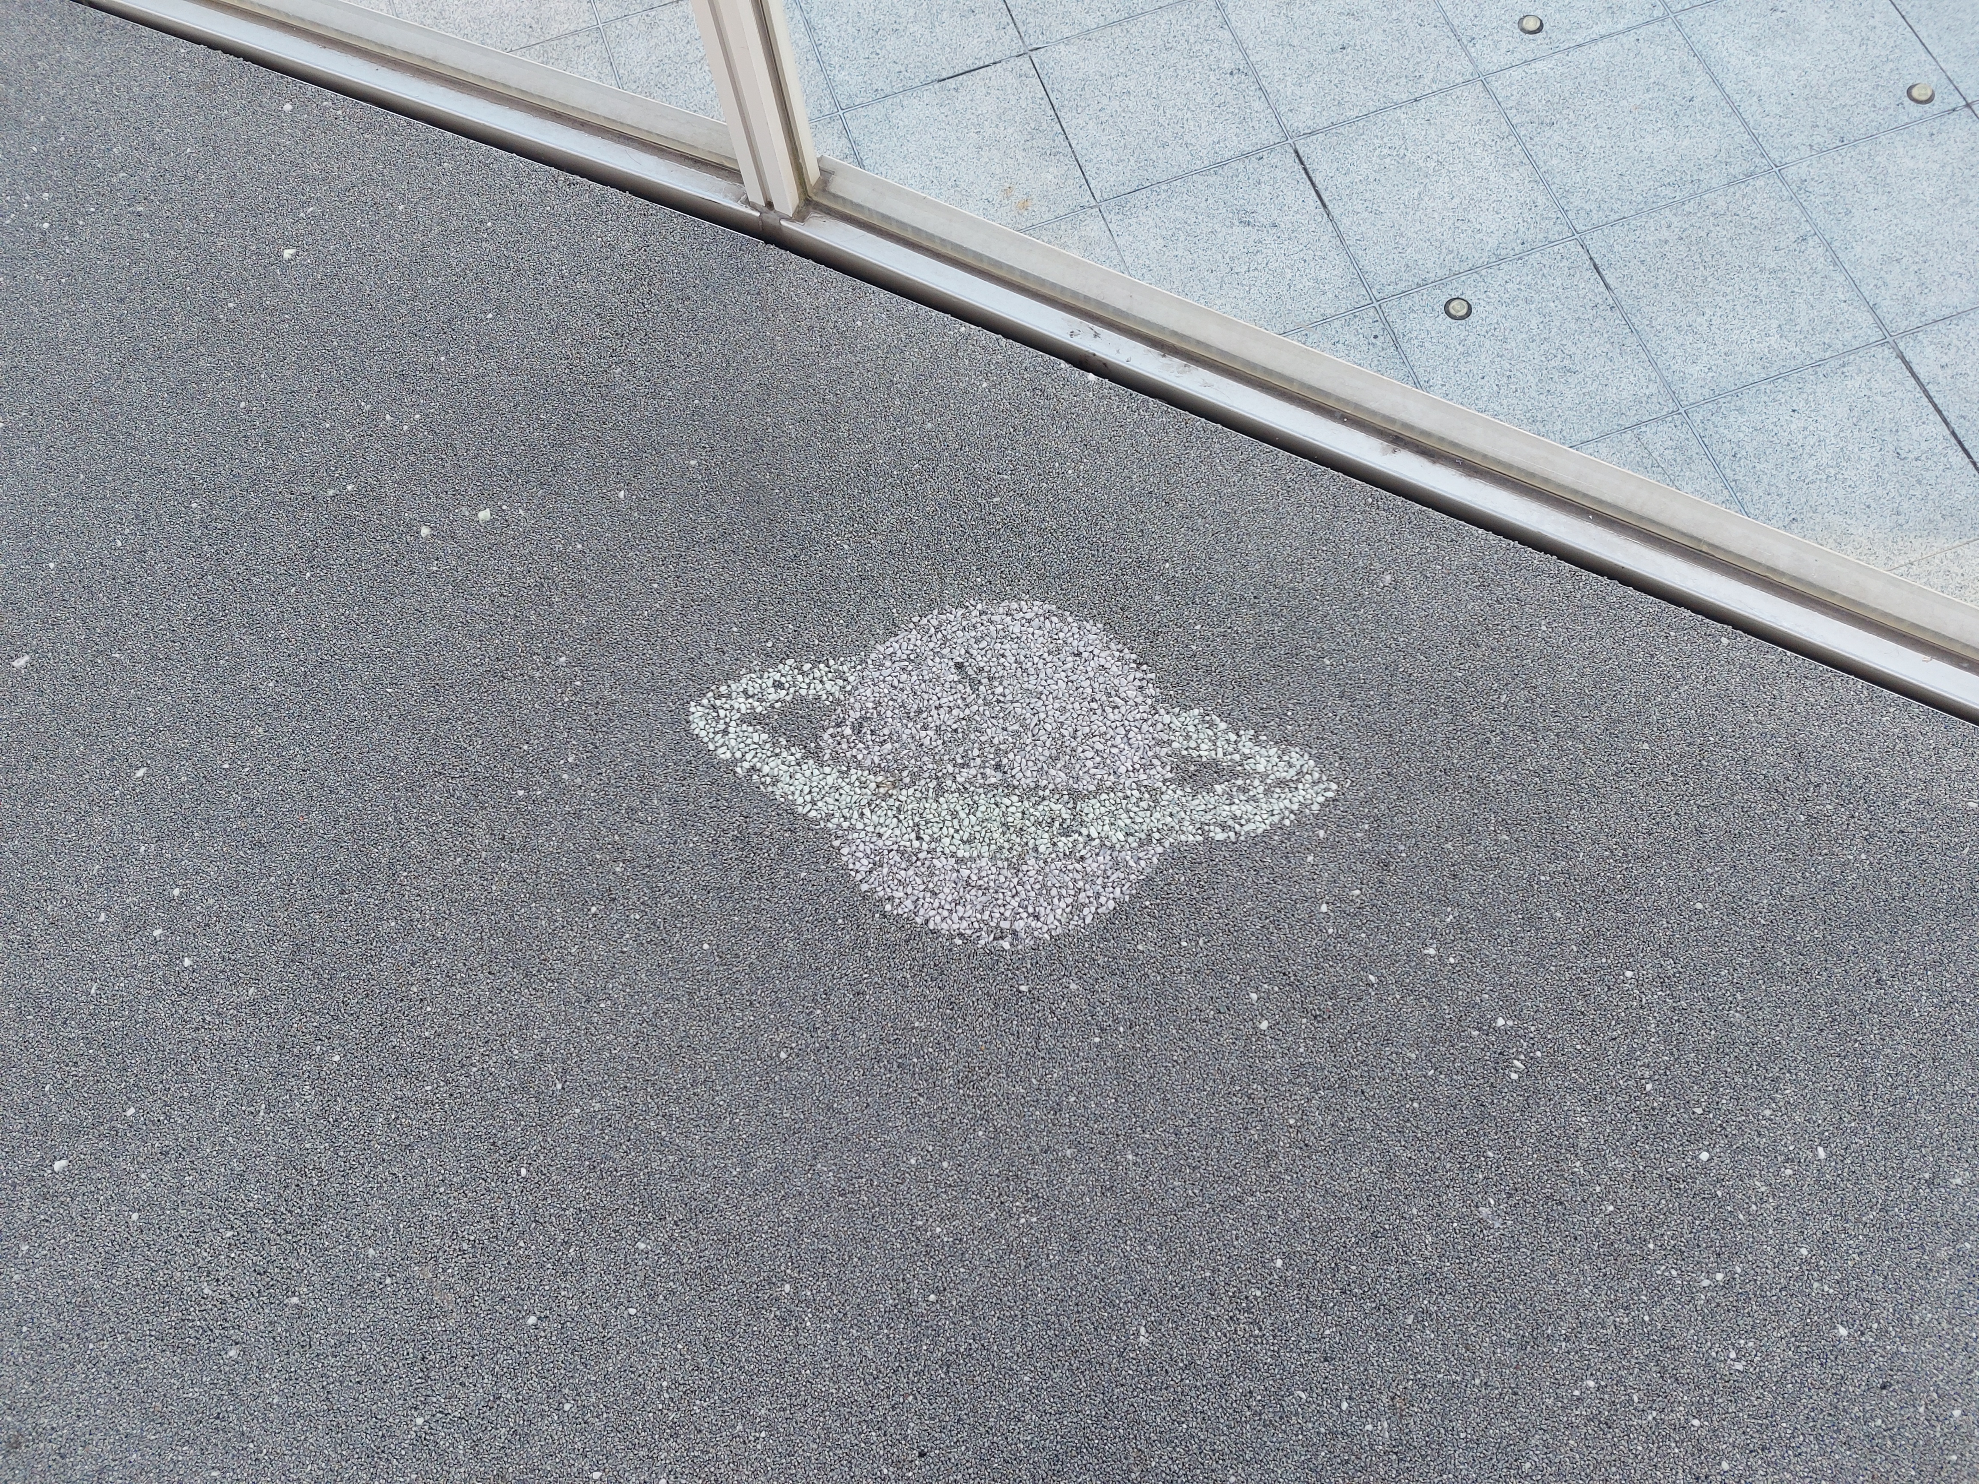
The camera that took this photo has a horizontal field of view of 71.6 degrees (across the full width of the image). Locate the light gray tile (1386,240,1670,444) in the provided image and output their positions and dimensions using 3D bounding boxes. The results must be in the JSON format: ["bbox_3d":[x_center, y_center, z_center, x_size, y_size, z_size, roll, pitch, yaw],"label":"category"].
[{"bbox_3d":[0.727,-0.520,1.864,0.298,0.015,0.298,-19,71,-3],"label":"light gray tile"}]

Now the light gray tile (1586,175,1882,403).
[{"bbox_3d":[1.010,-0.619,1.878,0.298,0.015,0.298,-19,71,-3],"label":"light gray tile"}]

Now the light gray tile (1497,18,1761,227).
[{"bbox_3d":[0.912,-0.886,1.974,0.298,0.015,0.298,-19,71,-3],"label":"light gray tile"}]

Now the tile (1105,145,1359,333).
[{"bbox_3d":[0.346,-0.689,1.945,0.298,0.015,0.298,-19,71,-3],"label":"tile"}]

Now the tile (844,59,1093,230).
[{"bbox_3d":[-0.034,-0.858,2.026,0.298,0.015,0.298,-19,71,-3],"label":"tile"}]

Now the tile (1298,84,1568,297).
[{"bbox_3d":[0.629,-0.788,1.959,0.298,0.015,0.298,-19,71,-3],"label":"tile"}]

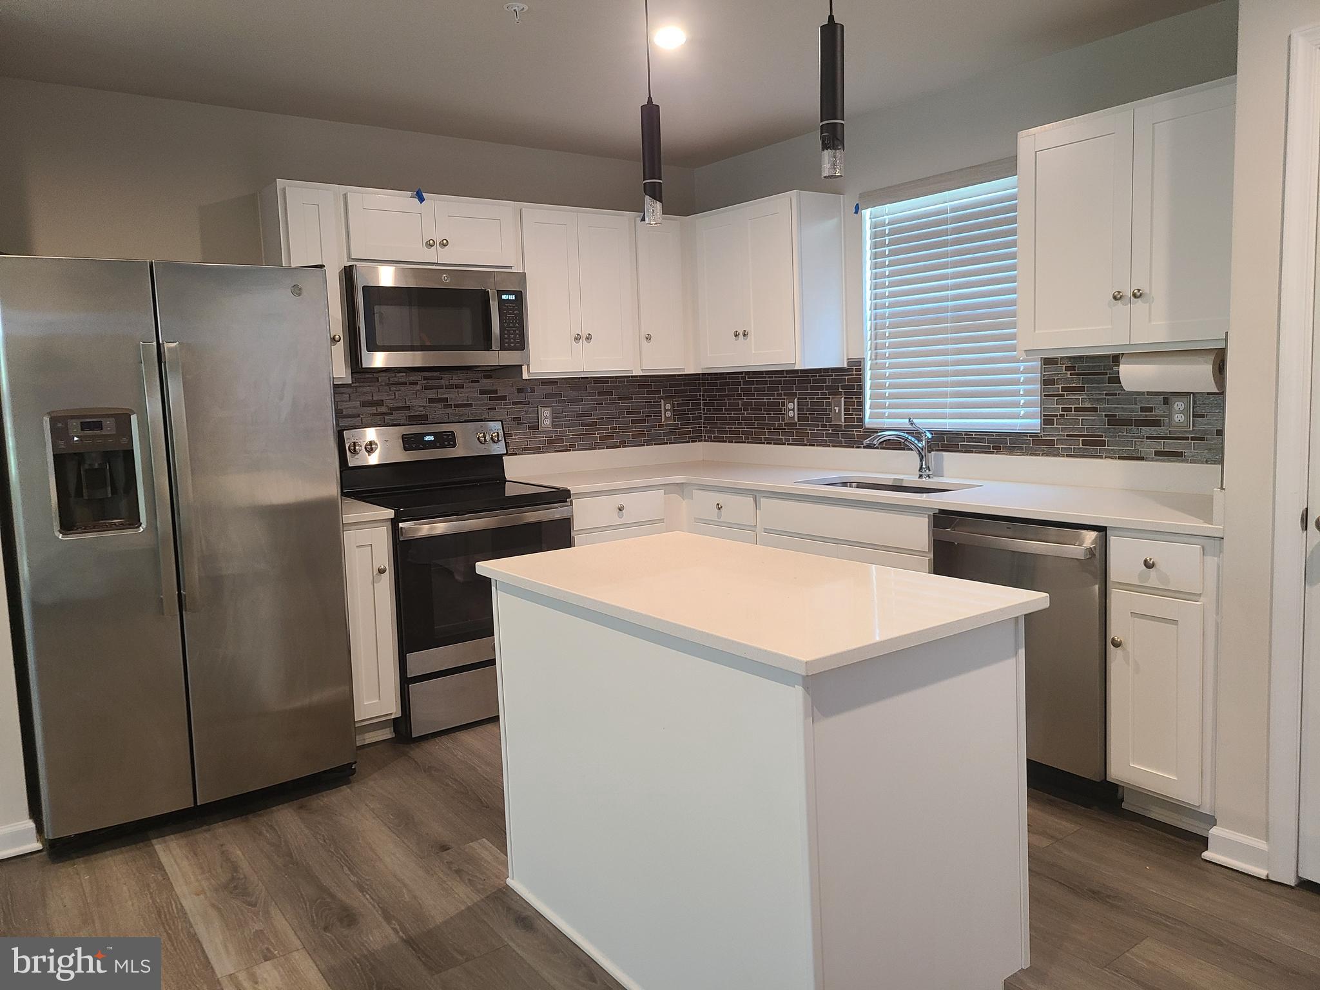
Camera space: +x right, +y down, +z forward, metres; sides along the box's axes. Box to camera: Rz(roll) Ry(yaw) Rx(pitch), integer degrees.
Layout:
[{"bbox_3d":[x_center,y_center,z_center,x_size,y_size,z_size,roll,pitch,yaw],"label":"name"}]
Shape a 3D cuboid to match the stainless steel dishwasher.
[{"bbox_3d":[1.337,0.464,3.291,0.620,0.835,0.607,-7,8,-35],"label":"stainless steel dishwasher"}]

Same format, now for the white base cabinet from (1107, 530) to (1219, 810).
[{"bbox_3d":[1.645,0.493,2.945,0.630,0.853,0.314,-7,8,-35],"label":"white base cabinet"}]

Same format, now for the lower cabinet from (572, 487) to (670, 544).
[{"bbox_3d":[-0.329,0.390,4.580,0.527,0.873,0.630,-7,8,-35],"label":"lower cabinet"}]

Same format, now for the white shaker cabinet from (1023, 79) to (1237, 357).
[{"bbox_3d":[1.570,-0.829,3.115,0.303,0.754,0.827,-7,8,-35],"label":"white shaker cabinet"}]

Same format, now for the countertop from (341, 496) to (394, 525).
[{"bbox_3d":[-1.271,0.049,3.847,0.233,0.034,0.662,-7,8,-35],"label":"countertop"}]

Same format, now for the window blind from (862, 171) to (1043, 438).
[{"bbox_3d":[1.162,-0.737,4.012,0.060,0.952,0.880,-7,8,-35],"label":"window blind"}]

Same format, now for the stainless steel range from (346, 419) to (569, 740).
[{"bbox_3d":[-0.836,0.302,4.155,0.760,1.178,0.670,-7,8,-35],"label":"stainless steel range"}]

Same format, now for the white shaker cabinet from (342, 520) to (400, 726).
[{"bbox_3d":[-1.262,0.488,3.911,0.232,0.853,0.630,-7,8,-35],"label":"white shaker cabinet"}]

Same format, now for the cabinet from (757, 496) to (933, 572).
[{"bbox_3d":[0.927,0.418,3.933,0.630,0.873,0.914,-7,8,-35],"label":"cabinet"}]

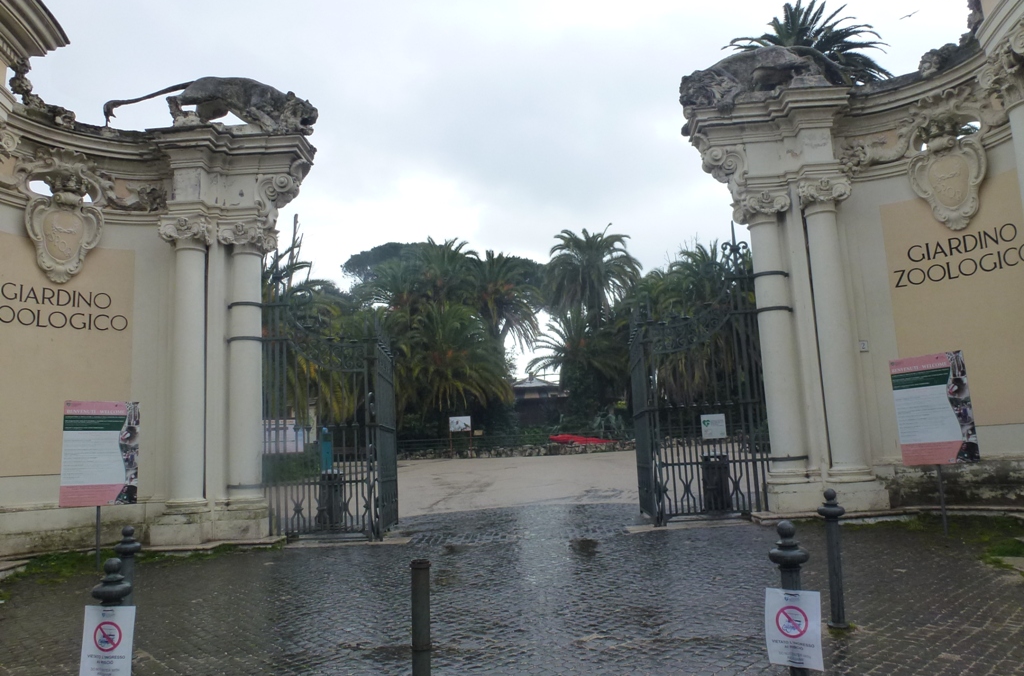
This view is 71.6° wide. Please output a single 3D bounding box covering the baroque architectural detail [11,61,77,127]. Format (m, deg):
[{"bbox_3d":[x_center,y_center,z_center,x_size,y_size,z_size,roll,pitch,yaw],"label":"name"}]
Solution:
[{"bbox_3d":[-8.419,-4.189,12.681,0.500,1.050,1.100,-10,-10,41],"label":"baroque architectural detail"}]

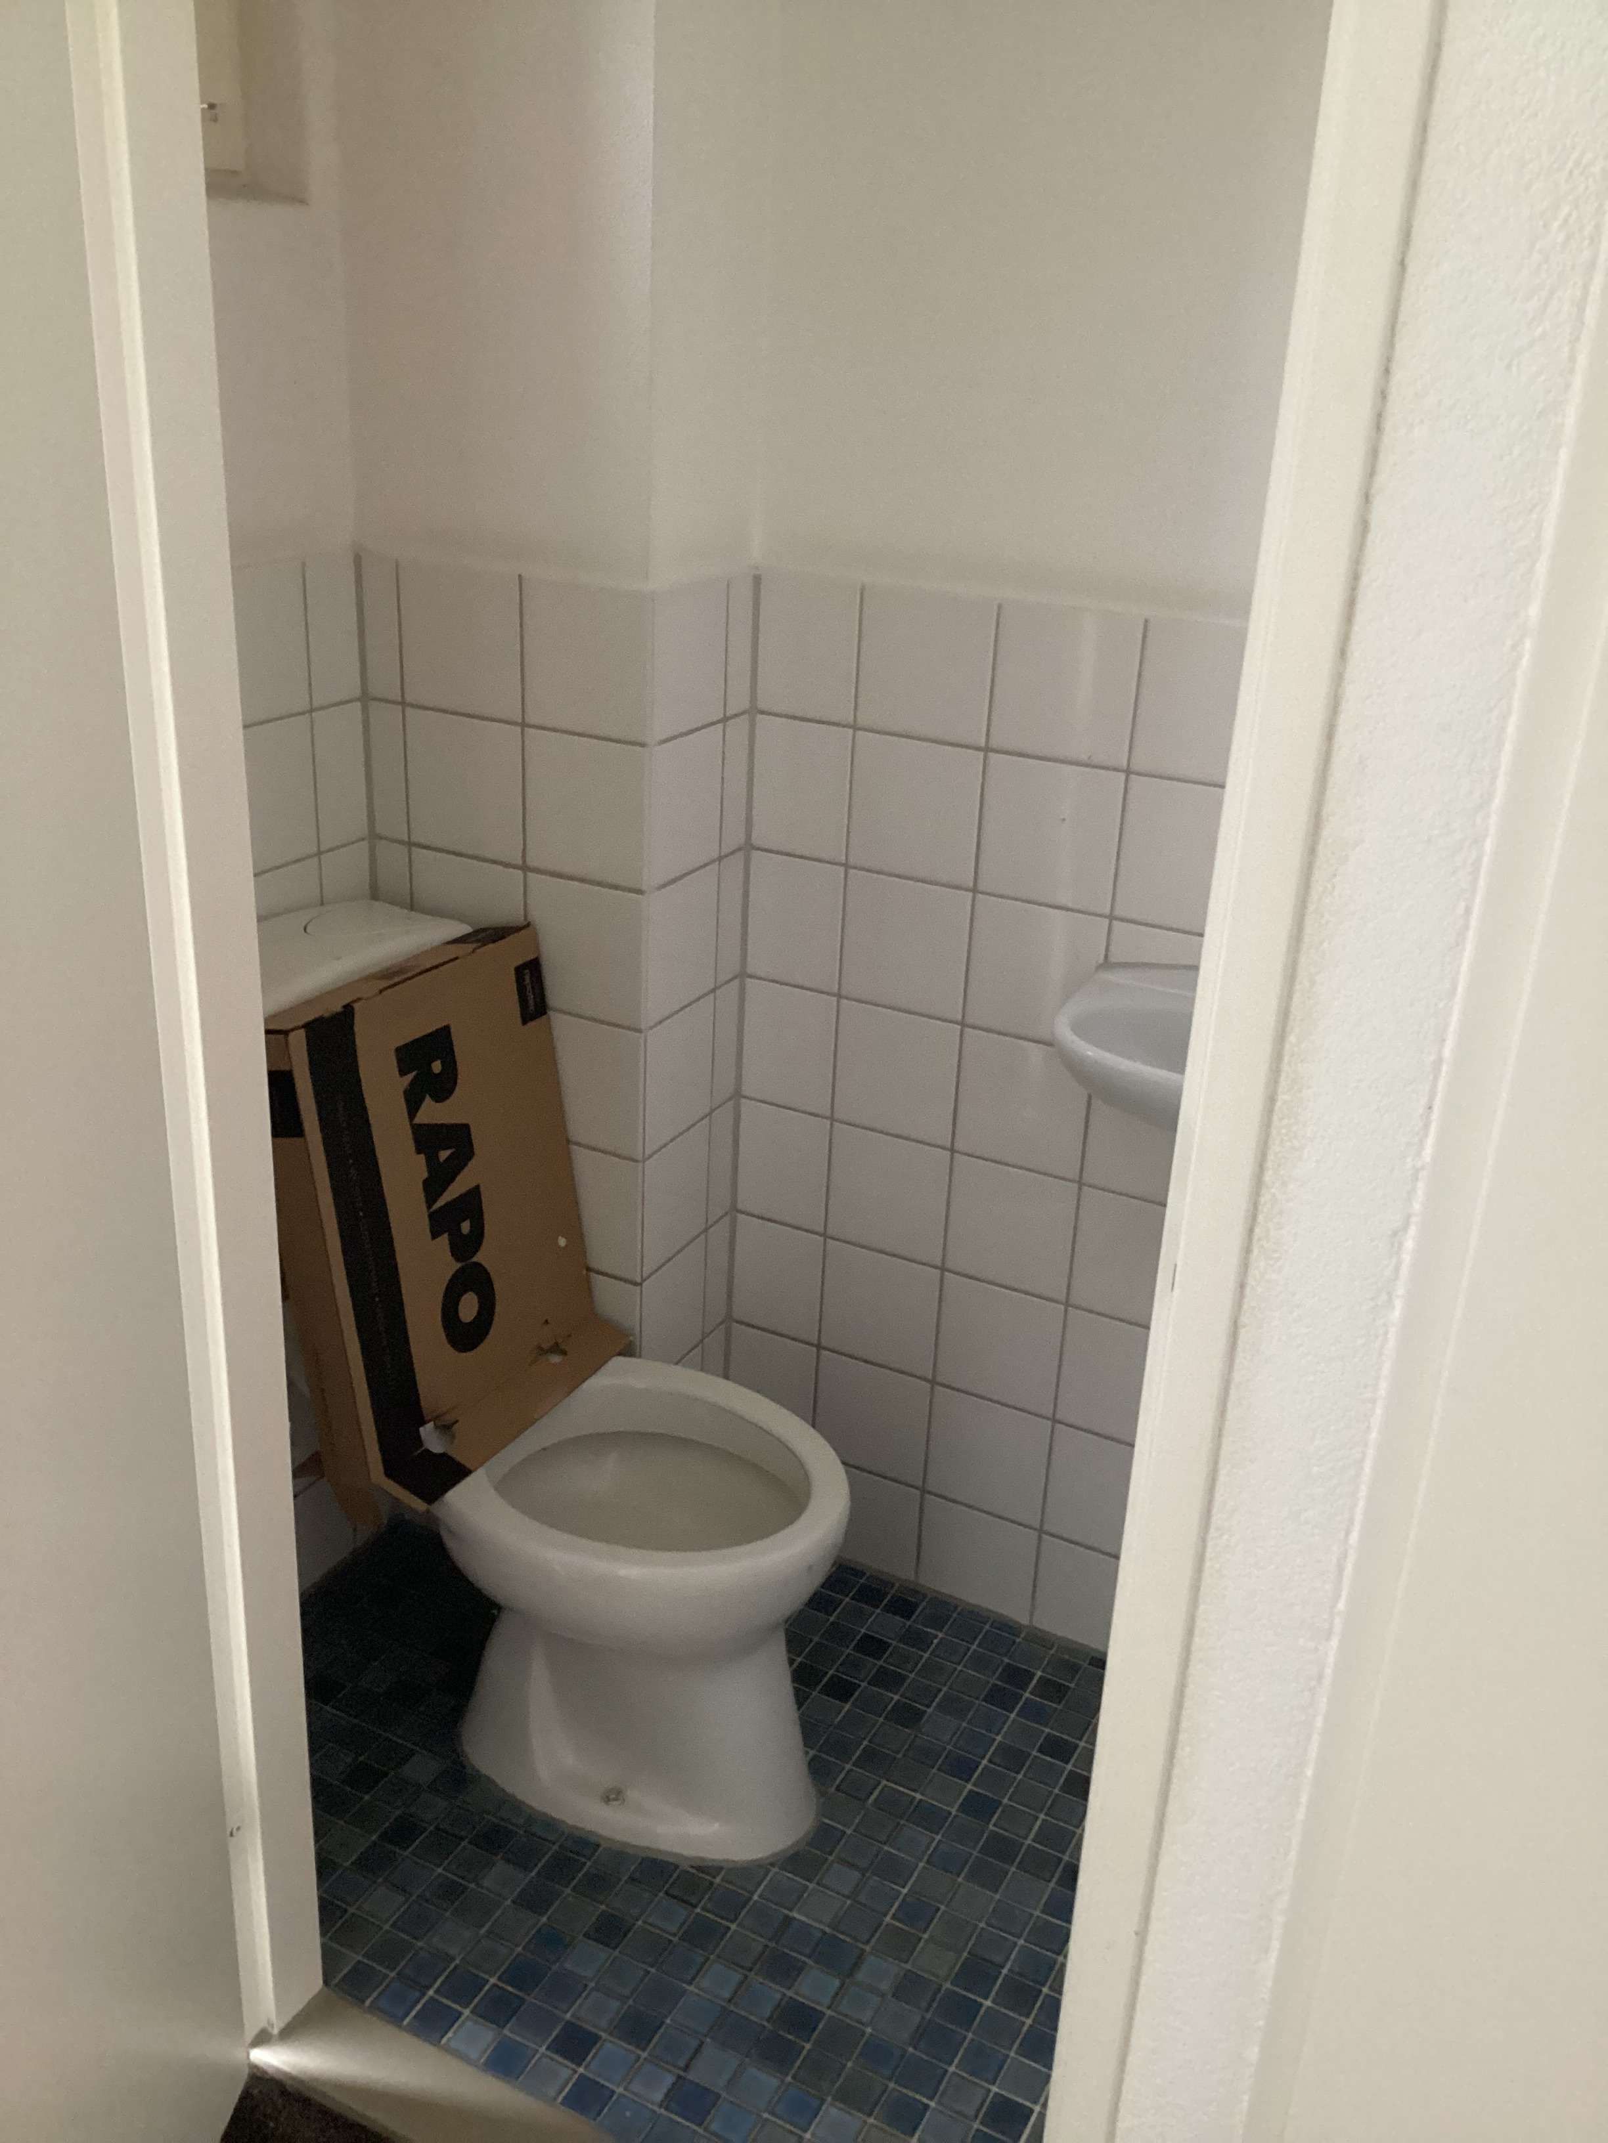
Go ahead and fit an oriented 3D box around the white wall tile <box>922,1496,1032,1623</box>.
[{"bbox_3d":[0.212,0.589,2.332,0.149,0.134,0.010,14,25,24],"label":"white wall tile"}]

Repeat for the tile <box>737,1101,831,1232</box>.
[{"bbox_3d":[-0.022,0.112,2.266,0.117,0.148,0.010,14,25,24],"label":"tile"}]

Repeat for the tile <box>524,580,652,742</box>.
[{"bbox_3d":[-0.214,-0.410,1.915,0.150,0.149,0.009,14,26,24],"label":"tile"}]

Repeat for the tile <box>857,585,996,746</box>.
[{"bbox_3d":[0.127,-0.417,1.972,0.148,0.148,0.010,14,25,24],"label":"tile"}]

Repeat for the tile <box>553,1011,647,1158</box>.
[{"bbox_3d":[-0.237,0.010,2.094,0.148,0.149,0.010,14,25,24],"label":"tile"}]

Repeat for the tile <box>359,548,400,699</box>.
[{"bbox_3d":[-0.440,-0.467,2.023,0.047,0.151,0.010,14,25,24],"label":"tile"}]

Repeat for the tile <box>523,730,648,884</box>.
[{"bbox_3d":[-0.222,-0.270,1.976,0.148,0.149,0.010,14,25,24],"label":"tile"}]

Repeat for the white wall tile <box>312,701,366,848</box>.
[{"bbox_3d":[-0.497,-0.315,2.048,0.009,0.149,0.079,14,26,24],"label":"white wall tile"}]

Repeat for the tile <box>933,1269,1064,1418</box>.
[{"bbox_3d":[0.226,0.315,2.213,0.148,0.149,0.009,14,26,24],"label":"tile"}]

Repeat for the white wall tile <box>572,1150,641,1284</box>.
[{"bbox_3d":[-0.244,0.150,2.153,0.148,0.149,0.010,14,25,24],"label":"white wall tile"}]

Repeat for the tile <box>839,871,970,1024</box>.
[{"bbox_3d":[0.113,-0.138,2.094,0.148,0.149,0.009,14,26,24],"label":"tile"}]

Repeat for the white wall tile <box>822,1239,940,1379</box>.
[{"bbox_3d":[0.092,0.282,2.275,0.148,0.149,0.009,14,26,24],"label":"white wall tile"}]

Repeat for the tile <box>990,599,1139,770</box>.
[{"bbox_3d":[0.261,-0.384,1.910,0.148,0.148,0.010,14,25,24],"label":"tile"}]

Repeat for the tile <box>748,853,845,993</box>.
[{"bbox_3d":[-0.009,-0.168,2.150,0.119,0.149,0.009,14,26,24],"label":"tile"}]

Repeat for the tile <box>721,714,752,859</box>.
[{"bbox_3d":[-0.080,-0.311,2.088,0.009,0.149,0.050,14,26,24],"label":"tile"}]

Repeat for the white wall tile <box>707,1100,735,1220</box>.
[{"bbox_3d":[-0.100,0.108,2.275,0.010,0.149,0.057,14,25,24],"label":"white wall tile"}]

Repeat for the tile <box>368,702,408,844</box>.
[{"bbox_3d":[-0.447,-0.326,2.083,0.047,0.149,0.010,14,25,24],"label":"tile"}]

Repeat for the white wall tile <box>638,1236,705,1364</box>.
[{"bbox_3d":[-0.156,0.283,2.242,0.010,0.149,0.147,14,25,24],"label":"white wall tile"}]

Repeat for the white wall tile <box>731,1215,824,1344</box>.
[{"bbox_3d":[-0.030,0.252,2.330,0.119,0.149,0.009,14,26,24],"label":"white wall tile"}]

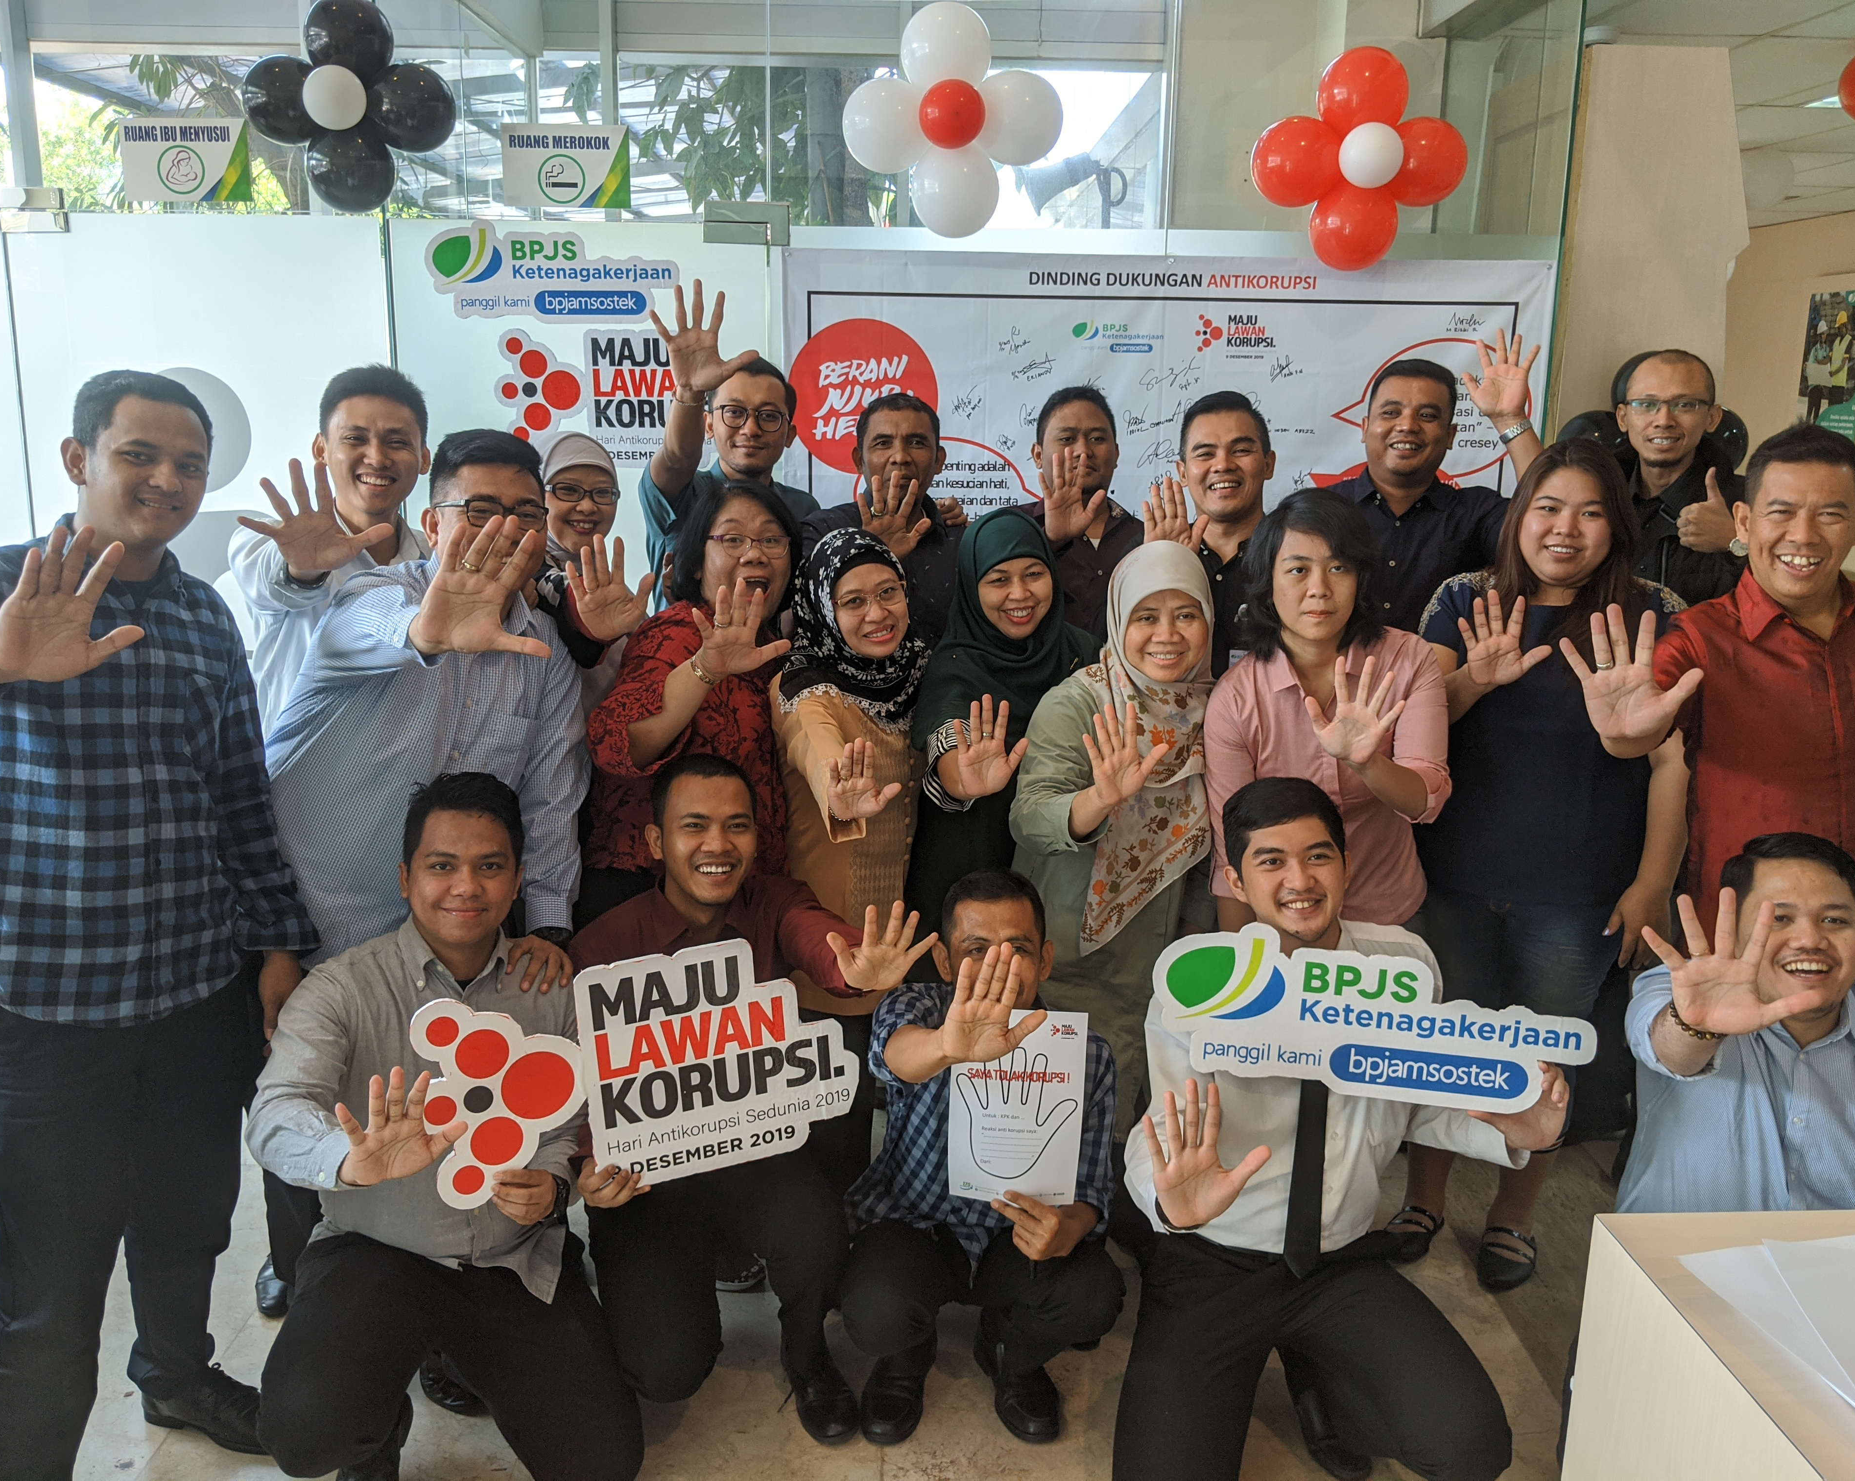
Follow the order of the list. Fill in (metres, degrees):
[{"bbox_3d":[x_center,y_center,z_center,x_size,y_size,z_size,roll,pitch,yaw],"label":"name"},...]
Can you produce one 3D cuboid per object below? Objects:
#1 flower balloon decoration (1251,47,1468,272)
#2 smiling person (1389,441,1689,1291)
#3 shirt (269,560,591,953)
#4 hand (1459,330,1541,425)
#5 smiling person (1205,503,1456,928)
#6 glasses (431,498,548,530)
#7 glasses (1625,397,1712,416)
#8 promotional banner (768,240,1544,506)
[{"bbox_3d":[1.010,-1.358,3.600,0.500,0.520,0.270,1,12,0],"label":"flower balloon decoration"},{"bbox_3d":[1.087,0.285,2.736,0.500,1.590,0.500,5,13,19],"label":"smiling person"},{"bbox_3d":[-0.770,0.068,2.354,0.480,0.690,0.480,-7,15,-30],"label":"shirt"},{"bbox_3d":[1.135,-0.719,3.050,0.160,0.188,0.070,5,13,19],"label":"hand"},{"bbox_3d":[0.639,0.364,2.558,0.430,1.530,0.460,3,12,8],"label":"smiling person"},{"bbox_3d":[-0.650,-0.332,2.280,0.142,0.047,0.140,-5,15,-36],"label":"glasses"},{"bbox_3d":[1.408,-0.636,2.932,0.143,0.040,0.140,6,14,24],"label":"glasses"},{"bbox_3d":[0.602,-0.702,3.889,1.910,1.000,0.020,0,13,-3],"label":"promotional banner"}]

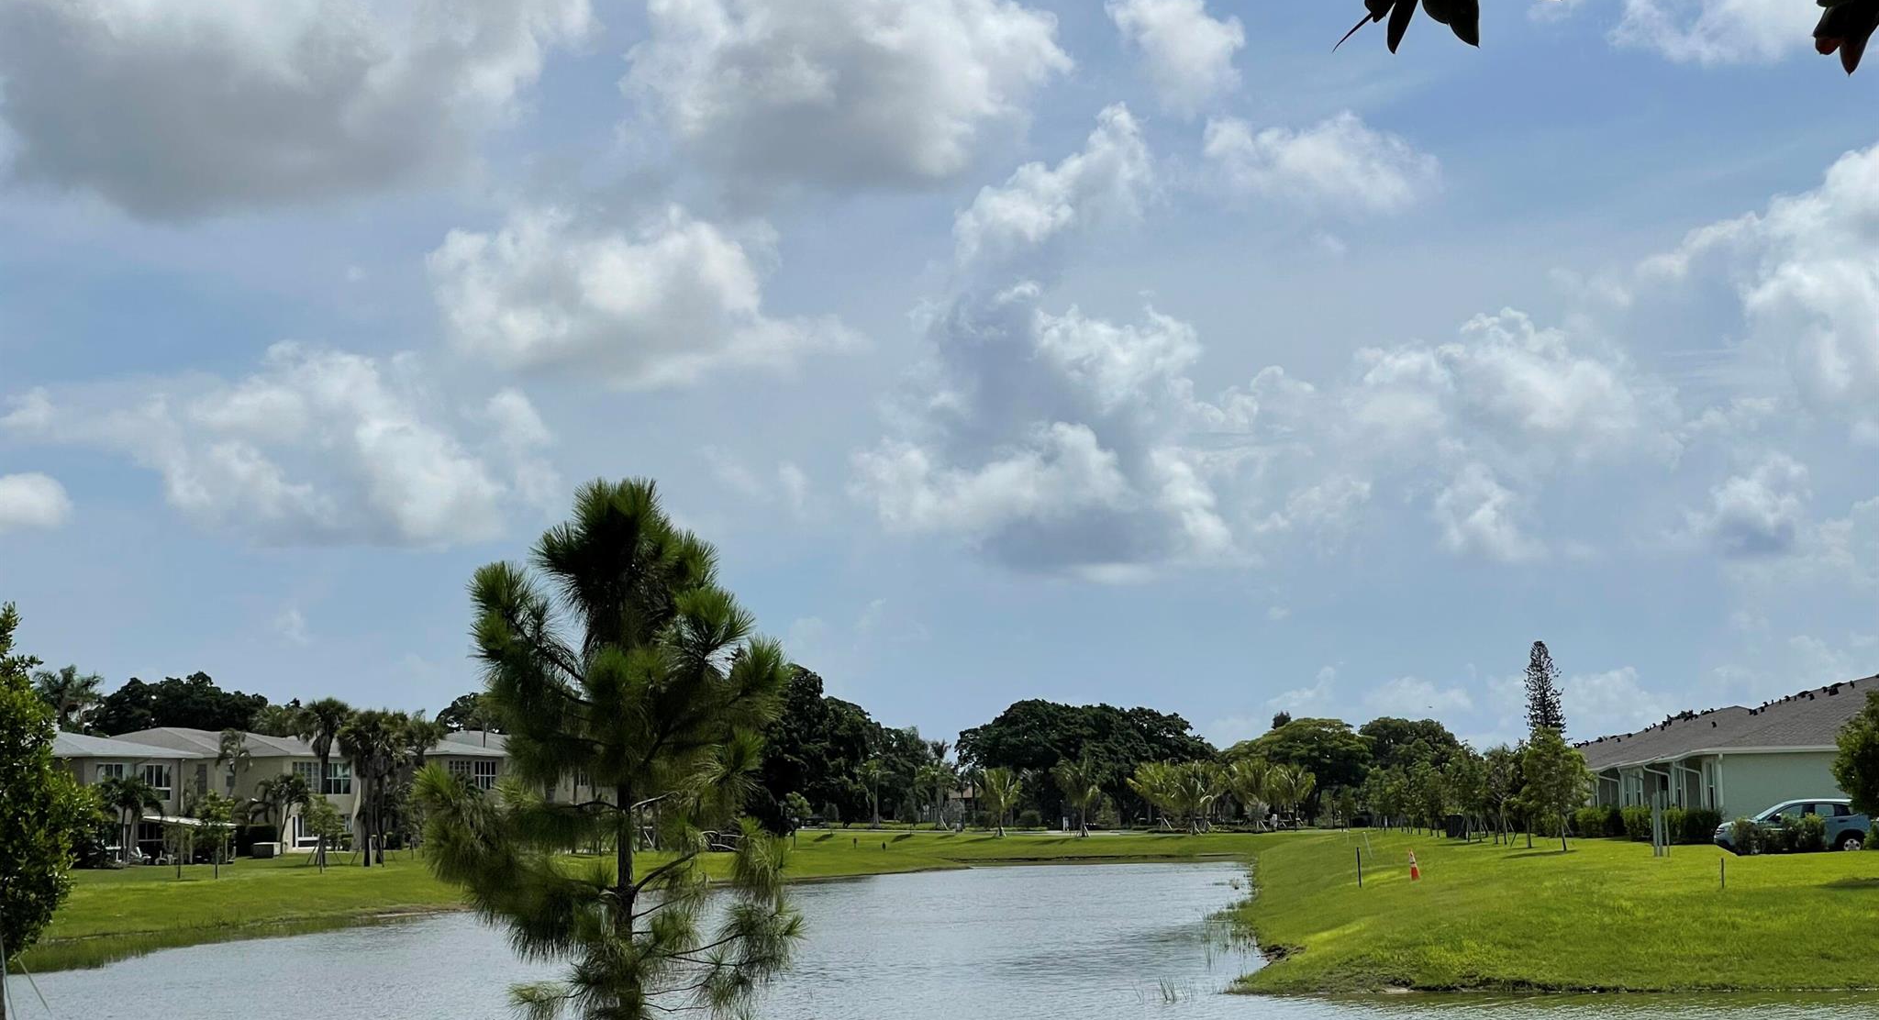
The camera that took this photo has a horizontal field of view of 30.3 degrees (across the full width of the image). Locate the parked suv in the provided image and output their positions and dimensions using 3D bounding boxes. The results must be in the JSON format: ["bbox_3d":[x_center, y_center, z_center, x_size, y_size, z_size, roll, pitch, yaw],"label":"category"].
[{"bbox_3d":[24.585,9.096,99.200,4.550,1.670,1.850,-2,-5,5],"label":"parked suv"}]

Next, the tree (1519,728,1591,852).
[{"bbox_3d":[19.830,8.992,112.000,2.320,4.120,2.320,-1,-5,0],"label":"tree"}]

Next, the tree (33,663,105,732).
[{"bbox_3d":[-53.213,15.319,212.000,4.570,11.740,4.570,-1,-5,0],"label":"tree"}]

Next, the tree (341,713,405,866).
[{"bbox_3d":[-29.320,14.410,180.000,3.500,8.210,3.400,0,-5,0],"label":"tree"}]

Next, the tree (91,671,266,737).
[{"bbox_3d":[-59.210,19.220,270.000,14.030,13.230,13.500,0,-5,0],"label":"tree"}]

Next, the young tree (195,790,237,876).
[{"bbox_3d":[-30.624,13.759,147.000,1.800,3.730,1.800,-1,-5,0],"label":"young tree"}]

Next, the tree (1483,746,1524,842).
[{"bbox_3d":[22.100,11.120,136.000,1.720,3.910,1.900,0,-5,0],"label":"tree"}]

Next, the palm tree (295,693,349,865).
[{"bbox_3d":[-32.050,14.210,181.000,2.980,8.910,3.000,0,-5,0],"label":"palm tree"}]

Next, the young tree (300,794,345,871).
[{"bbox_3d":[-28.430,14.908,160.000,2.030,3.650,2.030,-1,-5,0],"label":"young tree"}]

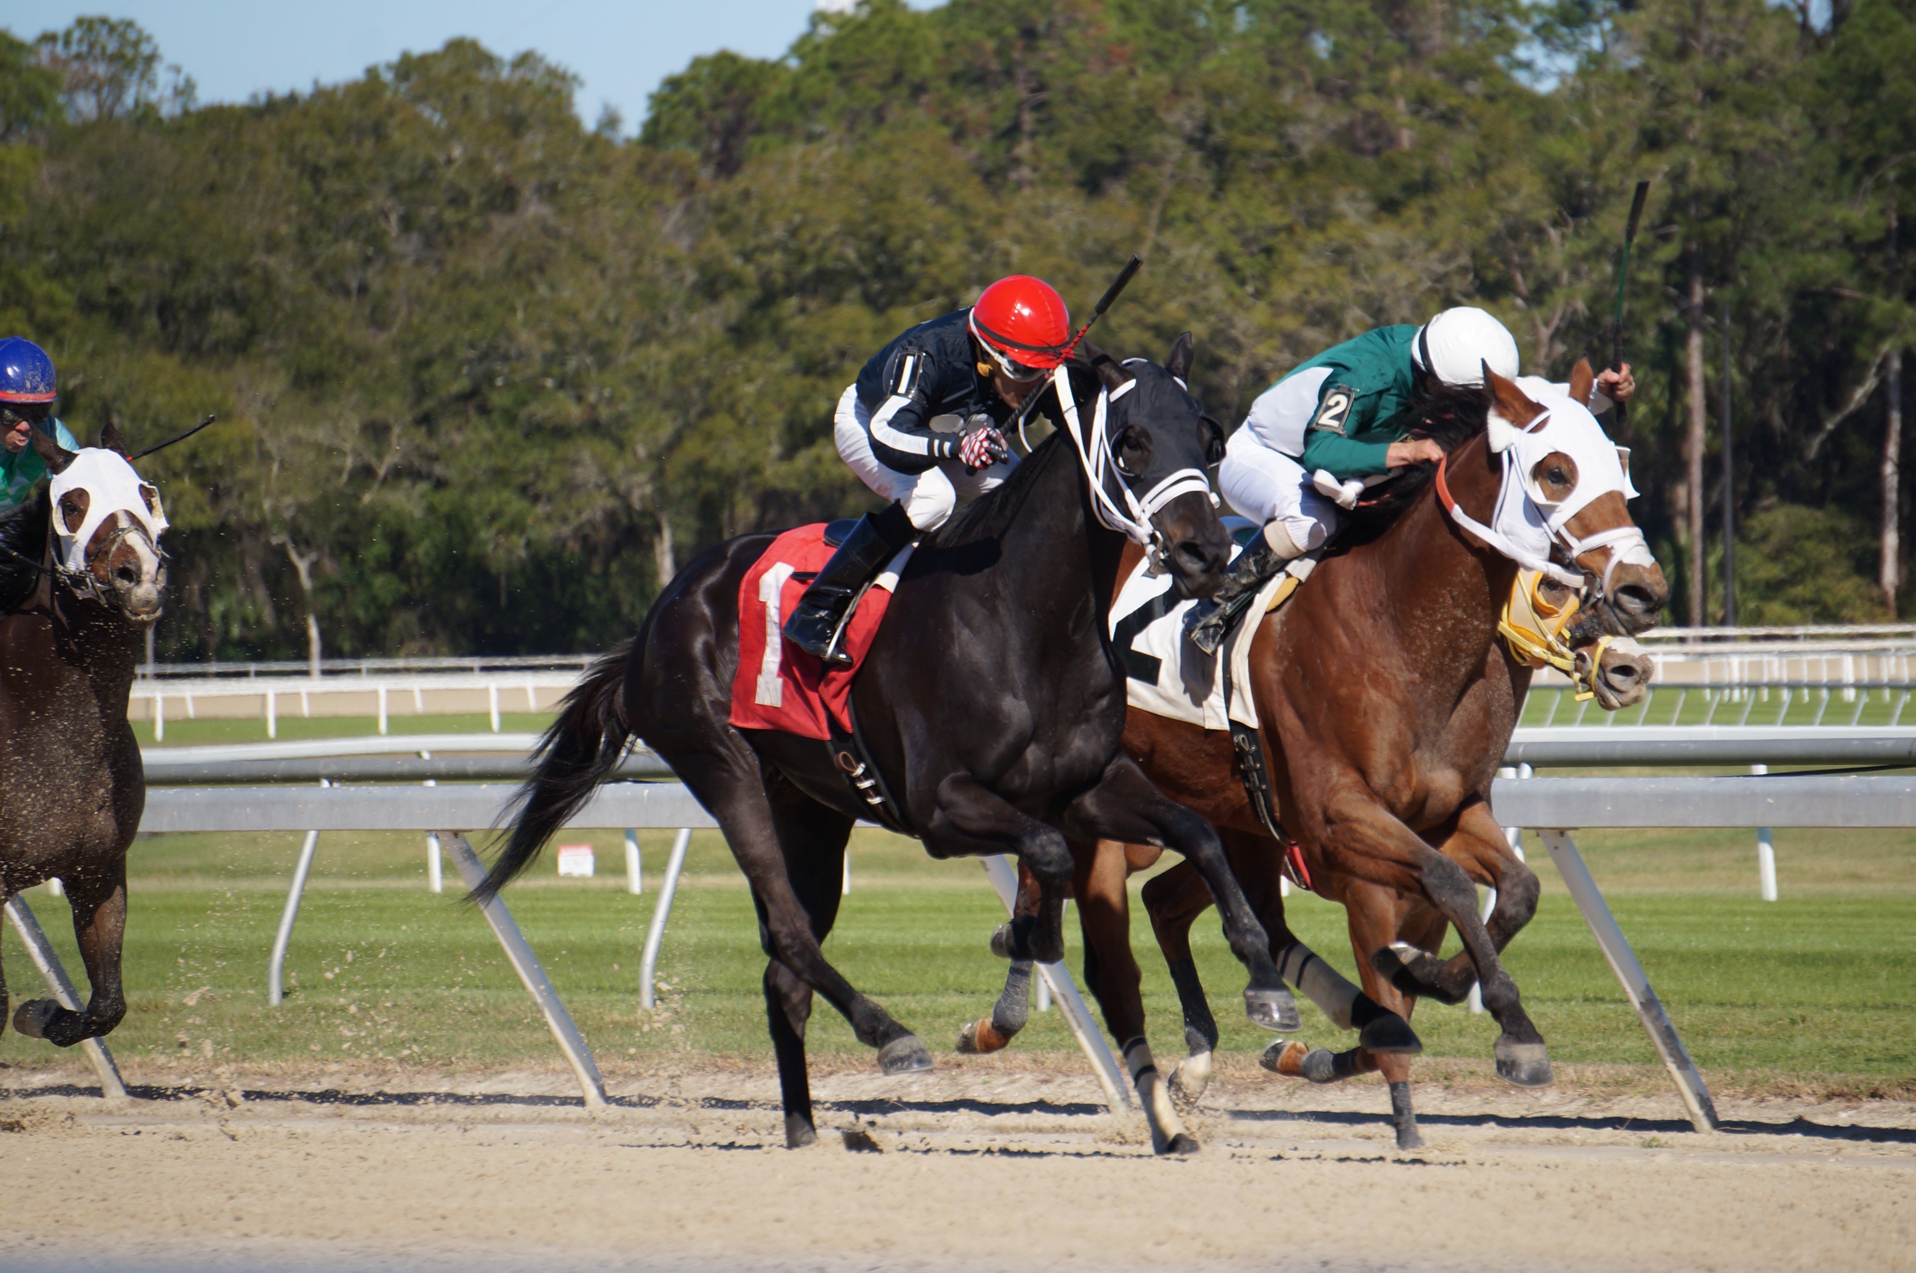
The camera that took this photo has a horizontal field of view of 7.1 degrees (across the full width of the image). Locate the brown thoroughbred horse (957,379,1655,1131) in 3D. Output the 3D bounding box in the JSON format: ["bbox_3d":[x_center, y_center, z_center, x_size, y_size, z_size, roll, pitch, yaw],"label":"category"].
[{"bbox_3d":[0.897,0.312,39.600,0.620,2.020,2.500,-1,0,-40],"label":"brown thoroughbred horse"}]

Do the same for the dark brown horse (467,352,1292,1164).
[{"bbox_3d":[-0.183,0.285,39.500,0.620,2.070,2.650,-1,0,-40],"label":"dark brown horse"}]

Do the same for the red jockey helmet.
[{"bbox_3d":[0.158,-0.788,39.100,0.230,0.190,0.280,-1,24,-40],"label":"red jockey helmet"}]

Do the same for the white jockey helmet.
[{"bbox_3d":[1.293,-0.739,39.100,0.230,0.280,0.190,-1,-42,-40],"label":"white jockey helmet"}]

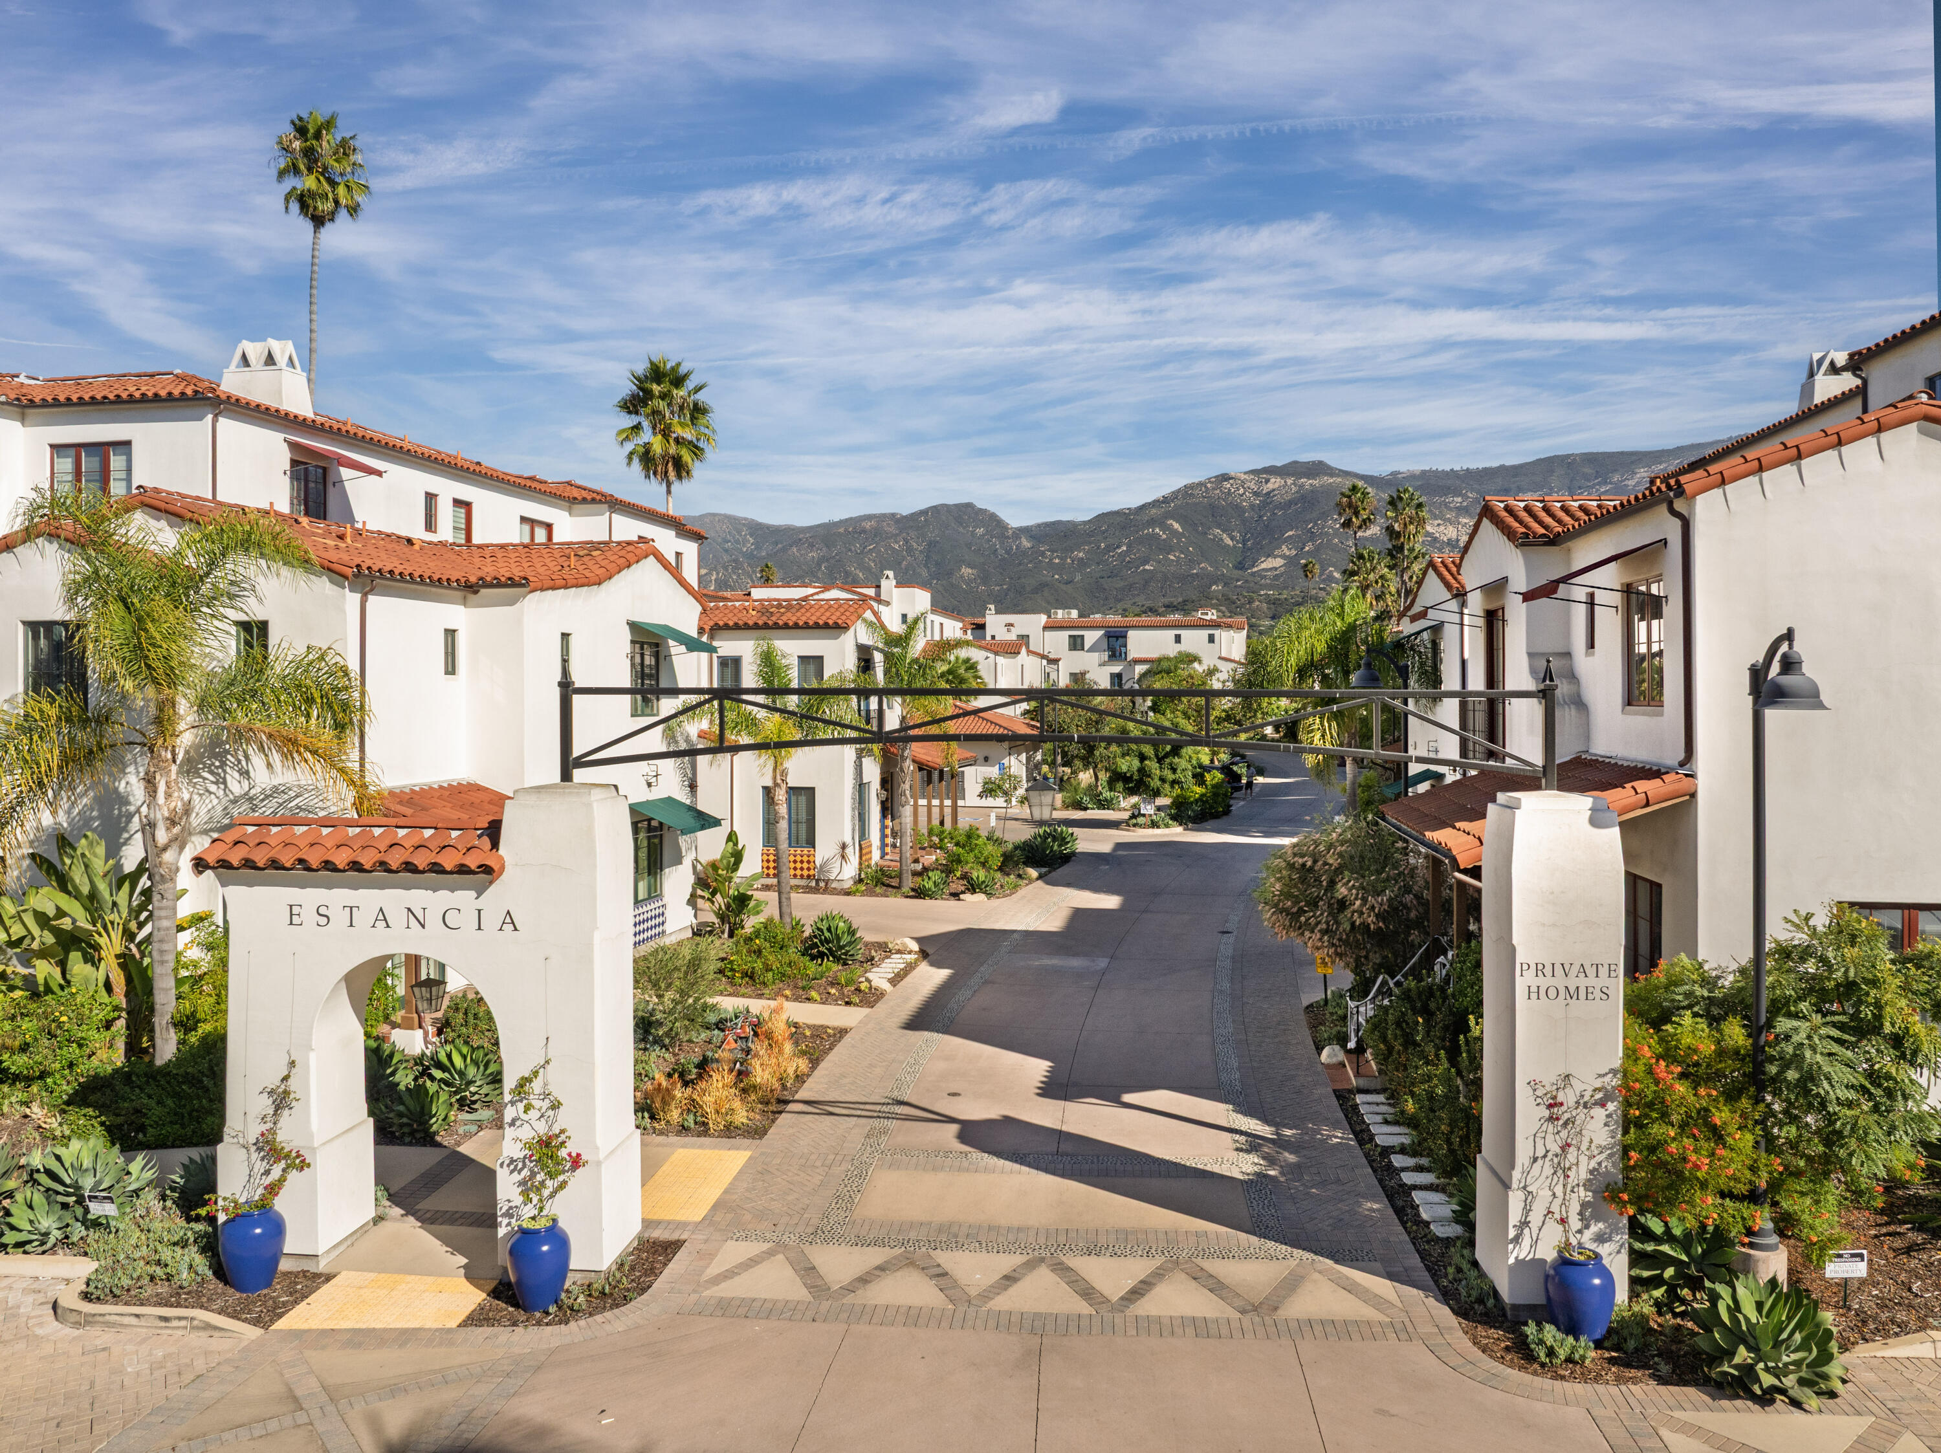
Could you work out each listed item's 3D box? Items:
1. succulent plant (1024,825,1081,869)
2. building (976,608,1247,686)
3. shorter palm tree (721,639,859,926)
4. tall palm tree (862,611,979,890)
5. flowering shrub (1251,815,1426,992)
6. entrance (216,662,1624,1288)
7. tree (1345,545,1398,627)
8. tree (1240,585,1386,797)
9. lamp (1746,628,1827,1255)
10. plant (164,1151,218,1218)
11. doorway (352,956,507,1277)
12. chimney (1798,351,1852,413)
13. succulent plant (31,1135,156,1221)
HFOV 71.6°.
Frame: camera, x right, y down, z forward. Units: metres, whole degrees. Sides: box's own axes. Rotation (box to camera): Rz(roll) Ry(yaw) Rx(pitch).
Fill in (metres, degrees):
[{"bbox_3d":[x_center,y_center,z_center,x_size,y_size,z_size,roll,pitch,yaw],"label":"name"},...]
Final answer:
[{"bbox_3d":[2.473,3.653,41.000,1.750,1.350,1.750,0,1,5],"label":"succulent plant"},{"bbox_3d":[12.800,-5.834,124.974,24.500,9.300,13.000,0,0,6],"label":"building"},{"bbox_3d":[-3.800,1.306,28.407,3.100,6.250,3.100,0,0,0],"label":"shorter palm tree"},{"bbox_3d":[-1.280,0.827,34.005,3.000,7.100,3.000,0,0,0],"label":"tall palm tree"},{"bbox_3d":[6.600,3.127,24.216,2.950,3.150,2.900,0,0,6],"label":"flowering shrub"},{"bbox_3d":[-0.700,2.161,11.724,12.053,5.150,1.000,0,1,5],"label":"entrance"},{"bbox_3d":[27.400,-5.367,91.975,3.800,13.500,3.800,0,0,0],"label":"tree"},{"bbox_3d":[13.220,-0.931,50.000,5.800,8.800,5.800,0,1,5],"label":"tree"},{"bbox_3d":[7.120,1.969,11.960,0.600,5.650,1.050,0,0,6],"label":"lamp"},{"bbox_3d":[-7.324,4.347,12.700,0.680,0.680,0.680,0,1,5],"label":"plant"},{"bbox_3d":[-4.806,3.354,12.021,1.550,2.759,0.850,0,1,5],"label":"doorway"},{"bbox_3d":[15.730,-6.169,24.200,1.300,1.400,0.750,0,1,9],"label":"chimney"},{"bbox_3d":[-9.120,4.609,14.024,1.000,0.750,1.000,0,0,0],"label":"succulent plant"}]

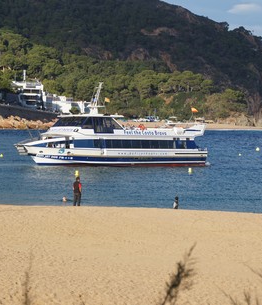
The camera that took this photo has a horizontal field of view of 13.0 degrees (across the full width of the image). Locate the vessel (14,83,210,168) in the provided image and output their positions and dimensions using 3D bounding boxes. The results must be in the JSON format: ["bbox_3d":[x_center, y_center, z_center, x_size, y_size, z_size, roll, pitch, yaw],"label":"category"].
[{"bbox_3d":[-2.404,-3.330,138.000,22.300,9.700,6.800,0,2,-17],"label":"vessel"}]

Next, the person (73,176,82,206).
[{"bbox_3d":[-3.146,2.323,67.500,0.480,1.740,0.340,1,2,14],"label":"person"}]

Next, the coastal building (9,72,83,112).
[{"bbox_3d":[-38.186,-27.439,525.000,29.000,18.000,18.000,0,2,-18],"label":"coastal building"}]

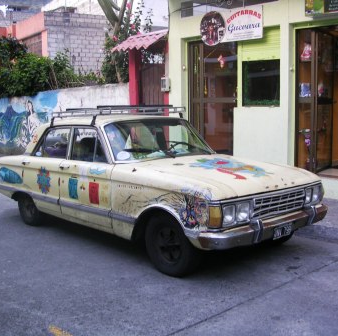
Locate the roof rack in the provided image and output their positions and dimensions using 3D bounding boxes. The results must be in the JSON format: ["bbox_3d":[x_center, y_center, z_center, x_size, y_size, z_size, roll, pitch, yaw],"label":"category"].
[{"bbox_3d":[-0.653,-0.669,6.340,1.300,0.250,1.280,-7,10,-42],"label":"roof rack"}]

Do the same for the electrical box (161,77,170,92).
[{"bbox_3d":[-0.060,-1.677,9.900,0.115,0.300,0.155,-7,10,-43],"label":"electrical box"}]

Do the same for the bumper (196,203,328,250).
[{"bbox_3d":[0.991,0.510,4.705,1.740,0.220,0.340,-7,10,-42],"label":"bumper"}]

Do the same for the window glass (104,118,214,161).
[{"bbox_3d":[-0.088,-0.335,5.768,1.480,0.420,0.440,-7,10,-42],"label":"window glass"}]

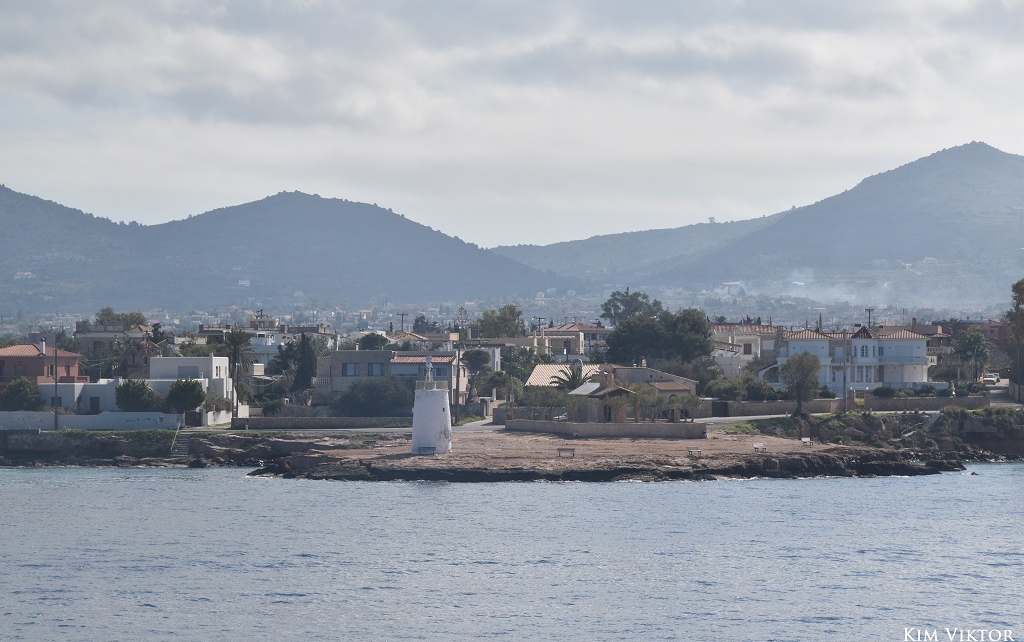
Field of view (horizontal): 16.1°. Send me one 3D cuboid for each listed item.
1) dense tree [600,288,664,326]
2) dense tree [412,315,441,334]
[{"bbox_3d":[21.360,0.990,640.000,11.500,13.500,10.500,0,0,0],"label":"dense tree"},{"bbox_3d":[-17.520,2.670,740.000,5.800,8.000,5.500,0,0,0],"label":"dense tree"}]

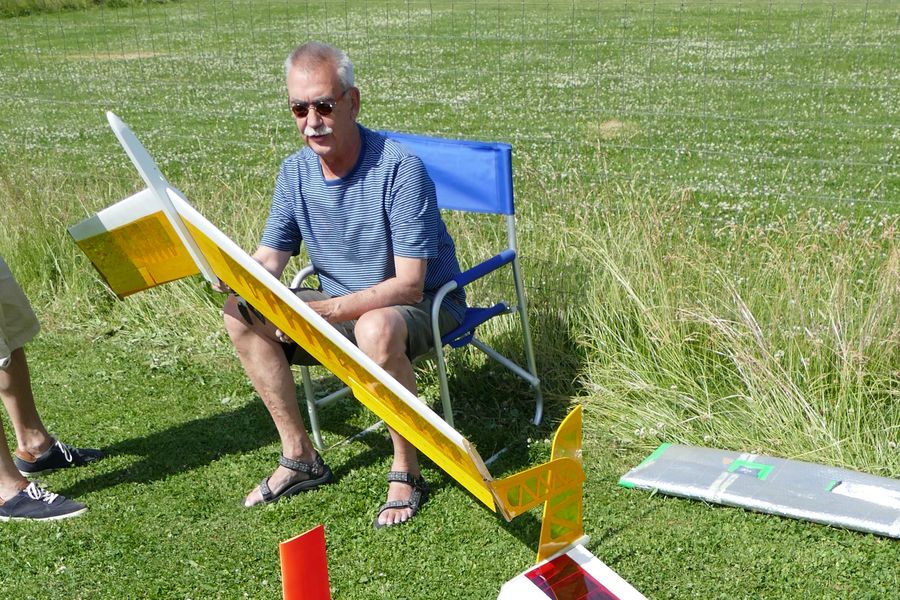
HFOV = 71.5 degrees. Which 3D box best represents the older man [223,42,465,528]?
[{"bbox_3d":[-0.292,-0.074,1.888,0.620,1.280,0.810,12,25,31],"label":"older man"}]

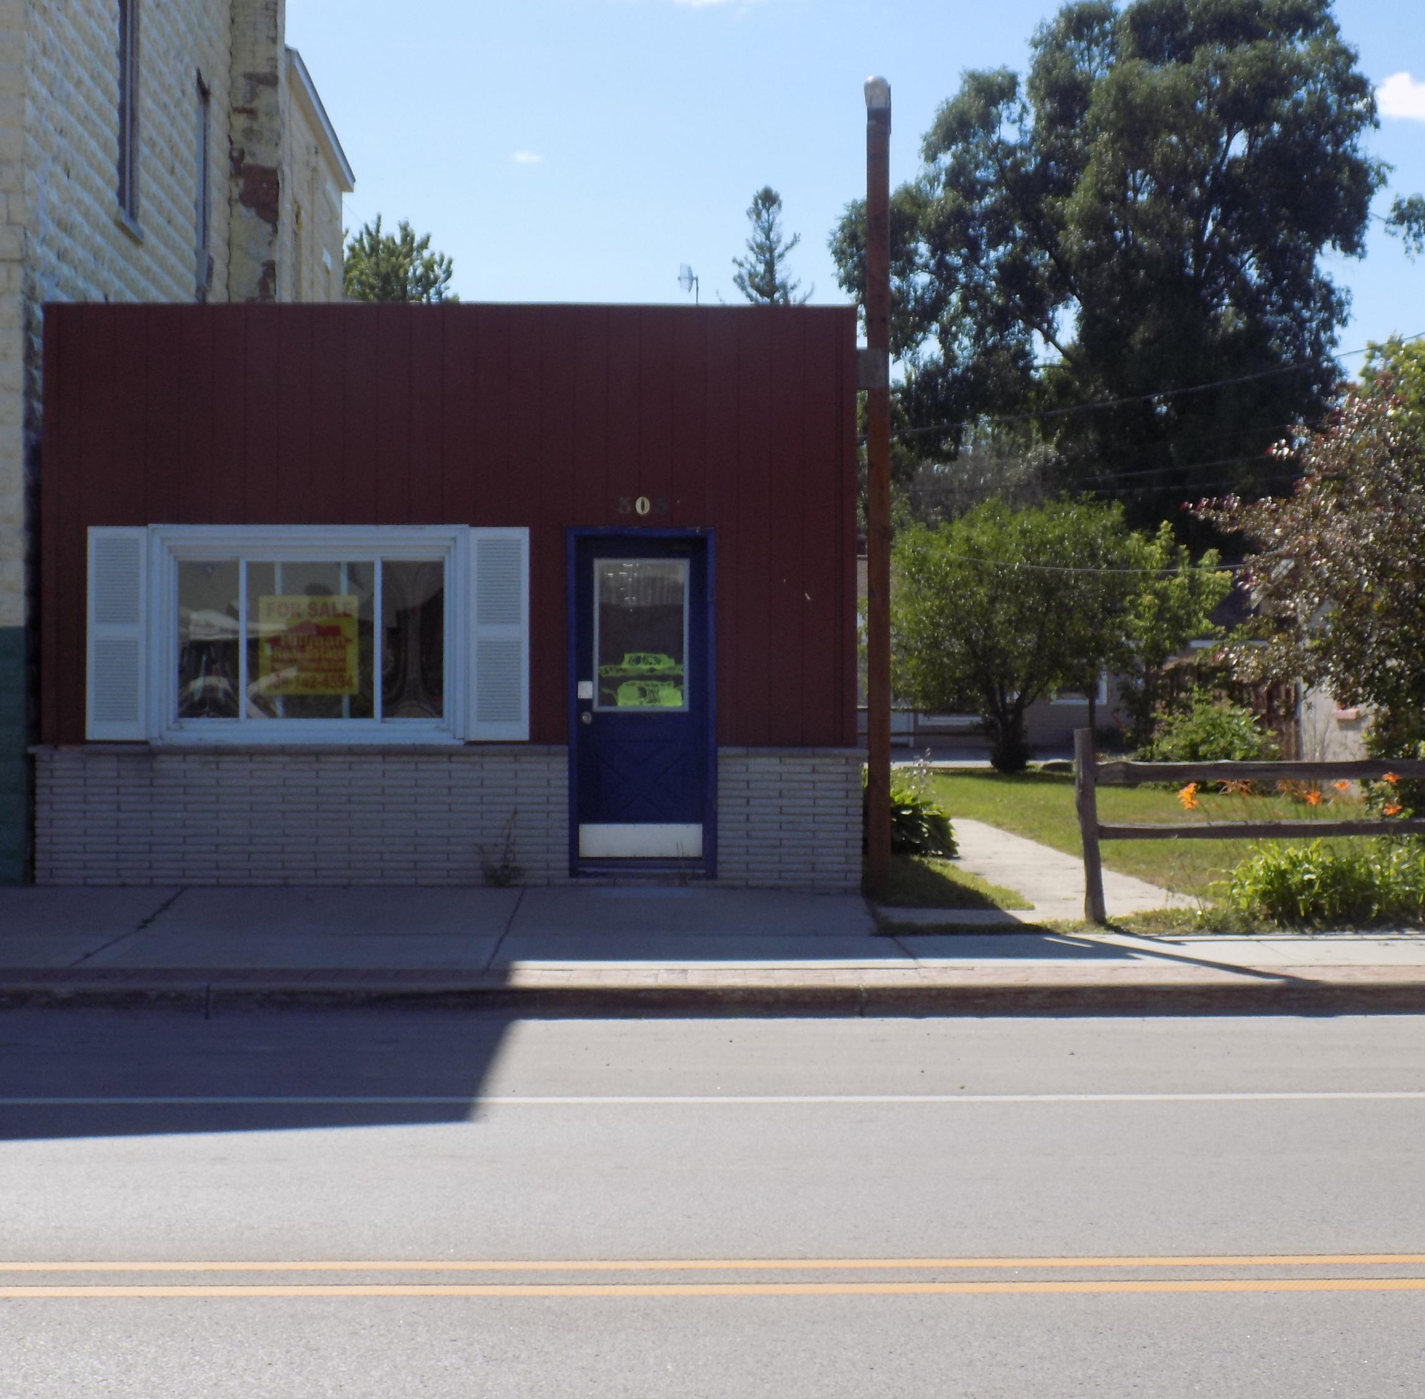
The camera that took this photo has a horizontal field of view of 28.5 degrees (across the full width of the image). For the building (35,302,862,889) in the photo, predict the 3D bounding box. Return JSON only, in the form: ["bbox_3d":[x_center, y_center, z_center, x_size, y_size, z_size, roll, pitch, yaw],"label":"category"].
[{"bbox_3d":[-1.710,-0.597,21.319,5.070,3.620,8.200,0,-1,-1],"label":"building"}]

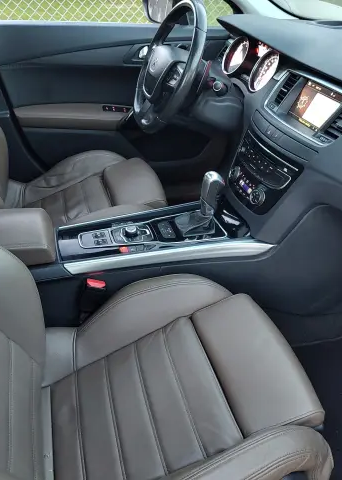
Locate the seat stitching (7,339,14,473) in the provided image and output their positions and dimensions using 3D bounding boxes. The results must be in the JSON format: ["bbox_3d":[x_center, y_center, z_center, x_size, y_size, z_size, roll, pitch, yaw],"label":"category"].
[{"bbox_3d":[-0.285,0.280,0.759,0.012,0.014,0.276,-30,38,4],"label":"seat stitching"}]

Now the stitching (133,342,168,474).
[{"bbox_3d":[-0.038,0.271,0.715,0.013,0.014,0.252,-24,39,-3],"label":"stitching"}]

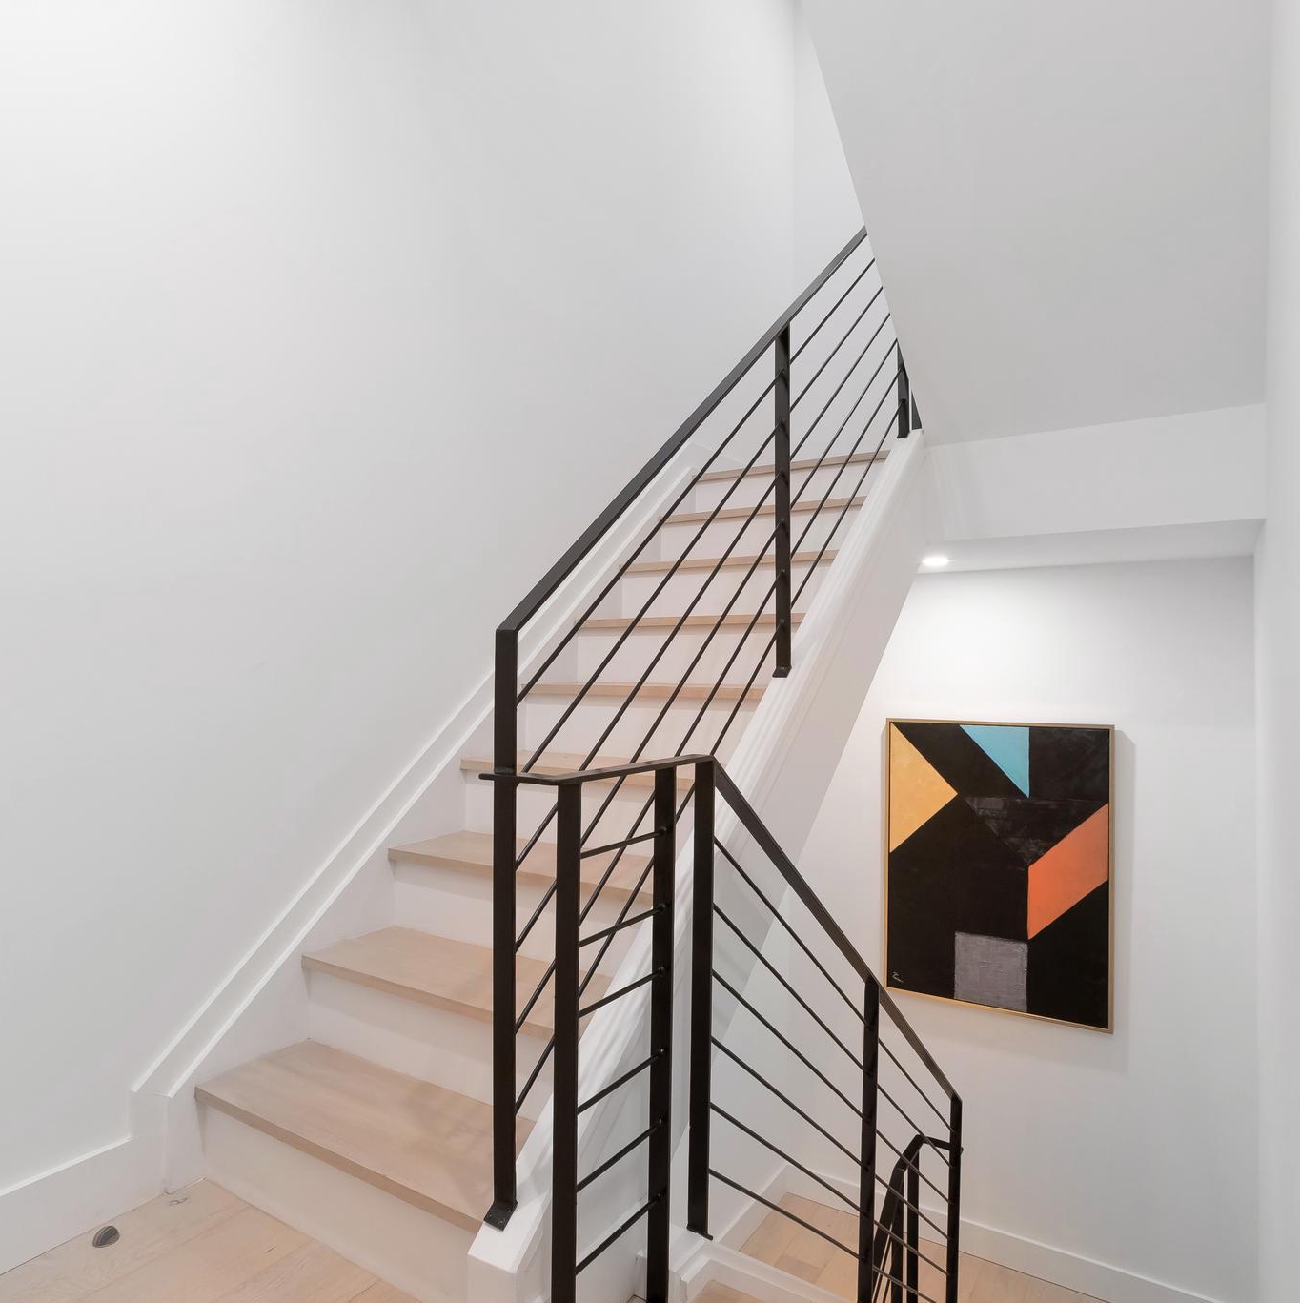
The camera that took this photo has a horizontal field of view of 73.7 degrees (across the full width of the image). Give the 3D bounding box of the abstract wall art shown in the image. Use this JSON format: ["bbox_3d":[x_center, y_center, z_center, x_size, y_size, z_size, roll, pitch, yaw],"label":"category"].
[{"bbox_3d":[1.484,0.921,3.752,0.927,1.234,0.040,0,-1,33],"label":"abstract wall art"}]

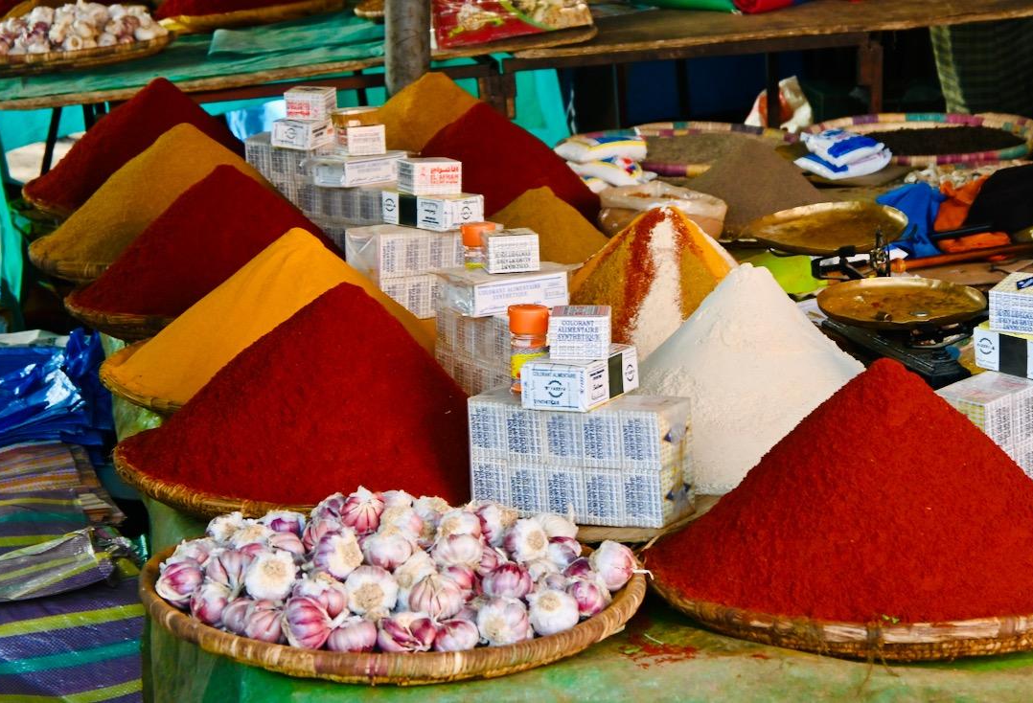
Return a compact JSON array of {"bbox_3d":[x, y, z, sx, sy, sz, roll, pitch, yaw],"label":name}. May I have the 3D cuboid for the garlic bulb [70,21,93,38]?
[{"bbox_3d":[-1.061,-0.788,5.150,0.053,0.047,0.053,0,12,0],"label":"garlic bulb"}]

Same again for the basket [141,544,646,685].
[{"bbox_3d":[-0.126,0.245,2.133,0.505,0.050,0.505,1,13,0],"label":"basket"}]

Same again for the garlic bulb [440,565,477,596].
[{"bbox_3d":[-0.057,0.221,2.020,0.046,0.044,0.046,4,15,16],"label":"garlic bulb"}]

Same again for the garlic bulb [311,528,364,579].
[{"bbox_3d":[-0.178,0.203,2.106,0.051,0.051,0.047,11,-18,-36],"label":"garlic bulb"}]

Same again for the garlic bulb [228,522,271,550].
[{"bbox_3d":[-0.286,0.200,2.271,0.049,0.044,0.049,0,12,0],"label":"garlic bulb"}]

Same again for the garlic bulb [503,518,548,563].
[{"bbox_3d":[0.010,0.201,2.237,0.048,0.048,0.044,-6,5,-24],"label":"garlic bulb"}]

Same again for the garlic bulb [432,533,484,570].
[{"bbox_3d":[-0.058,0.201,2.119,0.052,0.046,0.052,0,14,0],"label":"garlic bulb"}]

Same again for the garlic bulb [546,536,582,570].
[{"bbox_3d":[0.049,0.208,2.160,0.044,0.042,0.044,0,15,0],"label":"garlic bulb"}]

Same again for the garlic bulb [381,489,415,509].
[{"bbox_3d":[-0.128,0.166,2.310,0.048,0.046,0.048,0,14,0],"label":"garlic bulb"}]

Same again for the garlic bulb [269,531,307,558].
[{"bbox_3d":[-0.234,0.201,2.147,0.047,0.044,0.047,0,14,0],"label":"garlic bulb"}]

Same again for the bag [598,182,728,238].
[{"bbox_3d":[0.256,-0.236,3.700,0.230,0.115,0.200,0,14,0],"label":"bag"}]

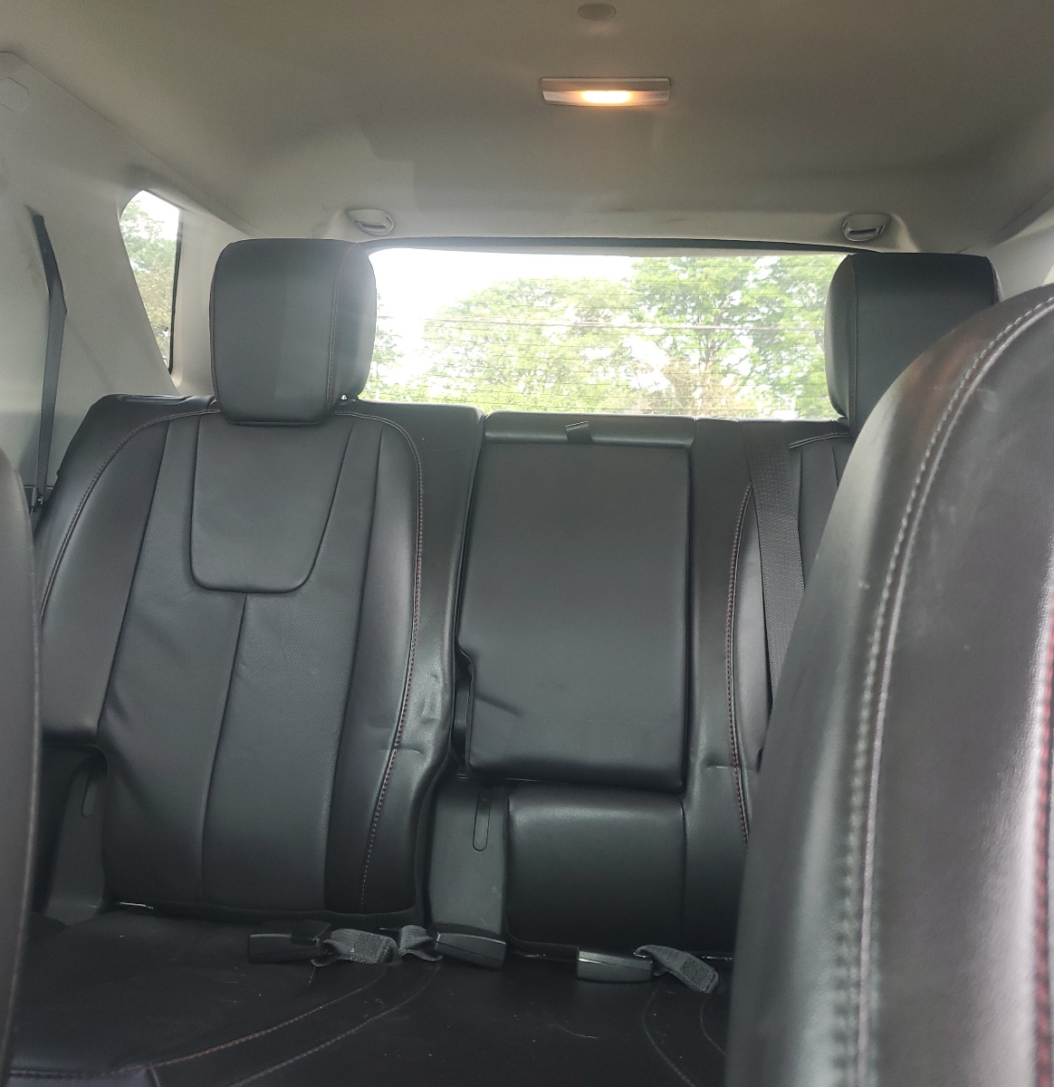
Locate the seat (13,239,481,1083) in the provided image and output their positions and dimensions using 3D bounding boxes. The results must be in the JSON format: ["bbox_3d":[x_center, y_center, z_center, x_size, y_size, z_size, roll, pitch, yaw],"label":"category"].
[{"bbox_3d":[-0.346,0.102,1.038,0.520,0.920,0.760,2,4,6],"label":"seat"}]

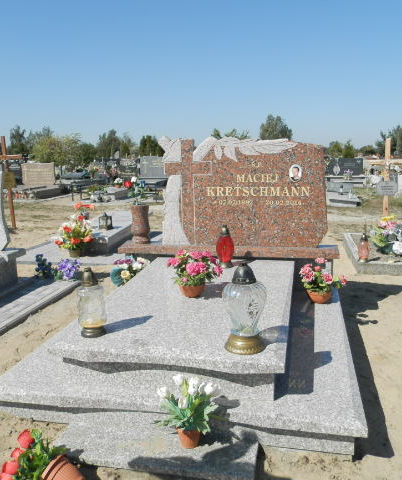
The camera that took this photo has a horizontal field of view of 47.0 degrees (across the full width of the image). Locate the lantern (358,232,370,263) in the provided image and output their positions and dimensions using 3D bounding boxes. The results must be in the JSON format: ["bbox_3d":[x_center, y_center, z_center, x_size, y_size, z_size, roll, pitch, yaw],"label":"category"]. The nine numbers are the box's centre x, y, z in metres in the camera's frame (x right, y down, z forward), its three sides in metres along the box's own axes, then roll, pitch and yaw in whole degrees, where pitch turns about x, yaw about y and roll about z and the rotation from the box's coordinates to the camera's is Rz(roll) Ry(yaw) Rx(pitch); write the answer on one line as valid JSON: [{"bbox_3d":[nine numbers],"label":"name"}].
[{"bbox_3d":[1.557,0.068,4.420,0.114,0.283,0.114,1,11,13],"label":"lantern"}]

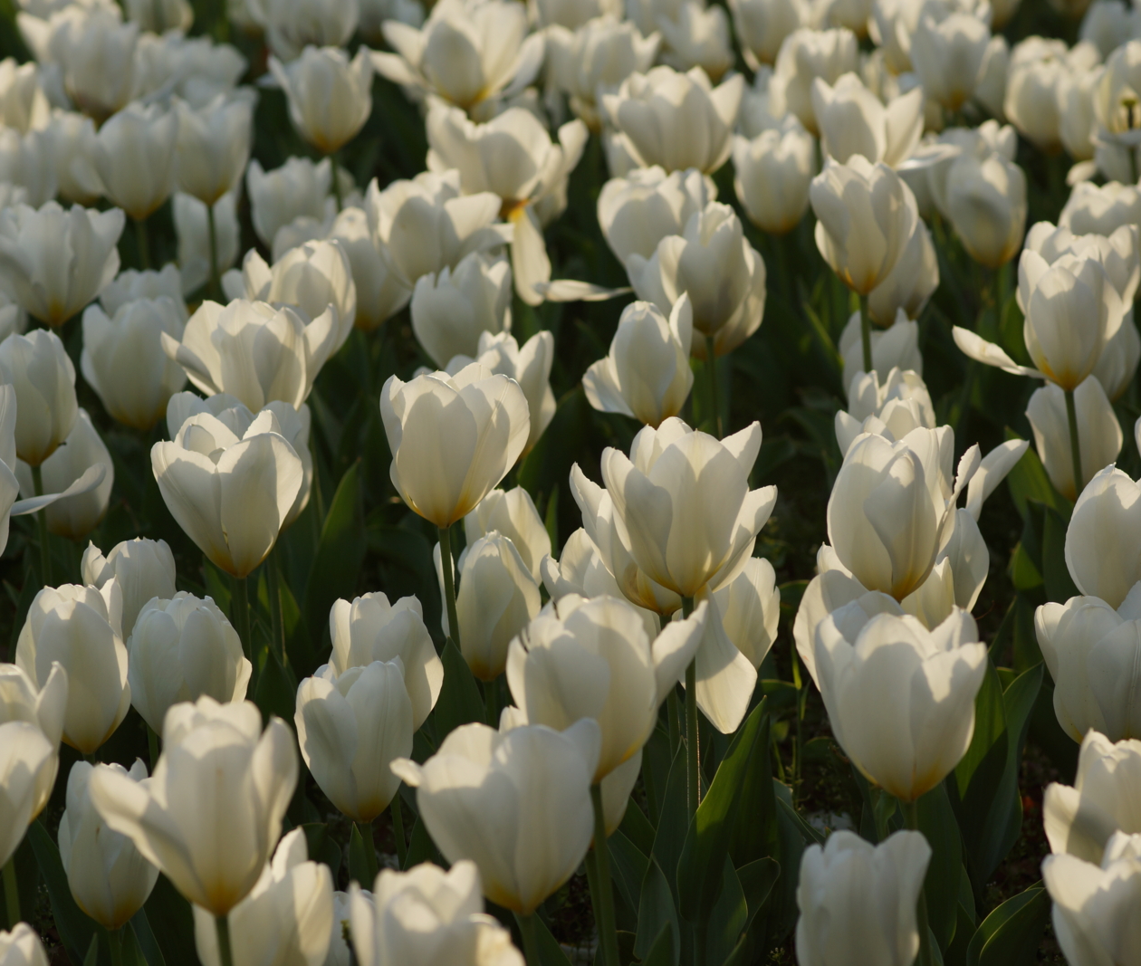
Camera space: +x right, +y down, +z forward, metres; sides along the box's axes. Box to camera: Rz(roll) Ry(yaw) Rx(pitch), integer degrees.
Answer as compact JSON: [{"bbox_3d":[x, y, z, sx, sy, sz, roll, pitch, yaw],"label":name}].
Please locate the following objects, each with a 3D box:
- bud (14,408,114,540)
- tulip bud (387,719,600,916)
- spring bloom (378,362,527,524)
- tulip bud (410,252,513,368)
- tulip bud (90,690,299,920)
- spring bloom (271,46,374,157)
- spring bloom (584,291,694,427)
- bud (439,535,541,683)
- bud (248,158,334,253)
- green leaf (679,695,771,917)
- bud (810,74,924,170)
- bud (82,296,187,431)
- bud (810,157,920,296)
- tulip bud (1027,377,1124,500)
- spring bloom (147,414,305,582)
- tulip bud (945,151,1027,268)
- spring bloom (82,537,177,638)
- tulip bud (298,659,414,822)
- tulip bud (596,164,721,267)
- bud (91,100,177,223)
[{"bbox_3d":[-0.253,-0.002,3.020,0.049,0.064,0.048,0,14,0],"label":"bud"},{"bbox_3d":[-0.029,0.131,2.370,0.082,0.069,0.071,-1,13,0],"label":"tulip bud"},{"bbox_3d":[-0.051,-0.014,2.670,0.066,0.070,0.061,0,14,0],"label":"spring bloom"},{"bbox_3d":[-0.062,-0.097,3.450,0.059,0.065,0.059,-1,13,0],"label":"tulip bud"},{"bbox_3d":[-0.133,0.118,2.130,0.073,0.074,0.062,0,14,0],"label":"tulip bud"},{"bbox_3d":[-0.169,-0.261,4.120,0.070,0.069,0.063,-1,13,0],"label":"spring bloom"},{"bbox_3d":[0.034,-0.057,2.940,0.053,0.062,0.048,0,16,1],"label":"spring bloom"},{"bbox_3d":[-0.036,0.054,2.680,0.045,0.064,0.045,0,14,0],"label":"bud"},{"bbox_3d":[-0.152,-0.145,3.270,0.047,0.055,0.047,-1,16,-3],"label":"bud"},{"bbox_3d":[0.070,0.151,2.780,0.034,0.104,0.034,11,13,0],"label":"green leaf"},{"bbox_3d":[0.196,-0.231,3.970,0.075,0.068,0.066,-1,13,0],"label":"bud"},{"bbox_3d":[-0.222,-0.059,3.080,0.054,0.066,0.054,0,14,0],"label":"bud"},{"bbox_3d":[0.156,-0.136,3.200,0.058,0.071,0.055,0,14,0],"label":"bud"},{"bbox_3d":[0.269,-0.022,3.220,0.051,0.063,0.051,0,14,0],"label":"tulip bud"},{"bbox_3d":[-0.148,0.007,2.610,0.066,0.070,0.063,0,14,0],"label":"spring bloom"},{"bbox_3d":[0.245,-0.159,3.550,0.048,0.066,0.048,0,14,0],"label":"tulip bud"},{"bbox_3d":[-0.199,0.054,2.720,0.043,0.060,0.043,0,14,0],"label":"spring bloom"},{"bbox_3d":[-0.089,0.107,2.500,0.048,0.066,0.046,0,14,0],"label":"tulip bud"},{"bbox_3d":[0.047,-0.137,3.300,0.066,0.072,0.062,0,14,0],"label":"tulip bud"},{"bbox_3d":[-0.253,-0.185,3.500,0.050,0.069,0.050,0,14,0],"label":"bud"}]

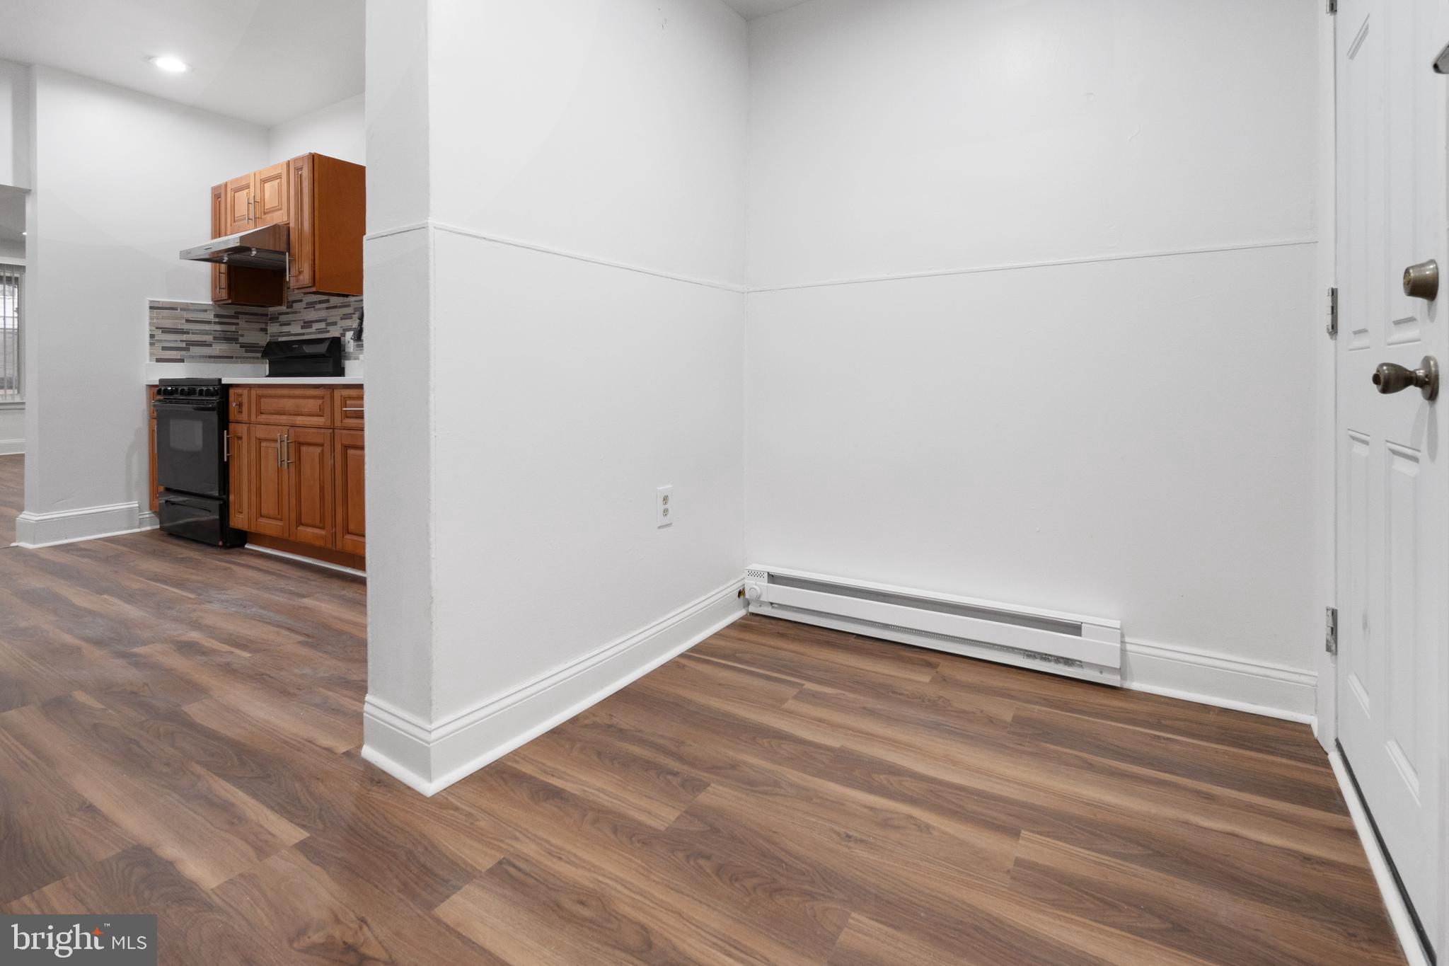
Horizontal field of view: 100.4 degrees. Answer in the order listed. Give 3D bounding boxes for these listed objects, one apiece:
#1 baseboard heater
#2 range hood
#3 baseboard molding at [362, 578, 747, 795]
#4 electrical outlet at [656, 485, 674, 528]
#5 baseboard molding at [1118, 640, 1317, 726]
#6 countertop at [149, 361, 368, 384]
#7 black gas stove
[{"bbox_3d":[0.645,0.459,2.081,1.211,0.172,0.075,5,11,26],"label":"baseboard heater"},{"bbox_3d":[-2.819,-1.447,3.686,0.740,0.175,0.510,6,11,30],"label":"range hood"},{"bbox_3d":[-0.395,0.516,1.897,0.271,0.142,1.269,7,12,36],"label":"baseboard molding"},{"bbox_3d":[-0.193,0.080,1.988,0.009,0.123,0.078,7,12,36],"label":"electrical outlet"},{"bbox_3d":[1.373,0.552,1.701,0.425,0.136,0.028,5,11,27],"label":"baseboard molding"},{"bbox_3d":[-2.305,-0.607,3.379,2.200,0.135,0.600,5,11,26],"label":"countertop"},{"bbox_3d":[-2.842,-0.213,3.653,0.732,1.000,0.630,6,11,30],"label":"black gas stove"}]

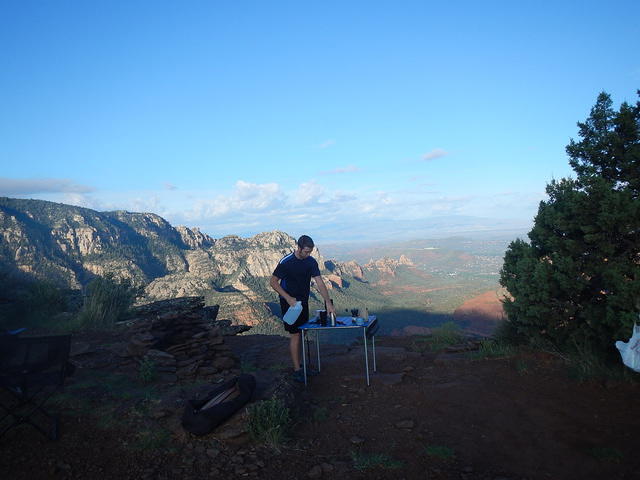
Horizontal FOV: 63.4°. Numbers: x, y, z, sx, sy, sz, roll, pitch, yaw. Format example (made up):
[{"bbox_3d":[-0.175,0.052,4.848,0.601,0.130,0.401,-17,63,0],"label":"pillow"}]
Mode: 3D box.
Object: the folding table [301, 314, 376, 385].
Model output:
[{"bbox_3d":[0.247,1.352,6.350,0.820,0.695,0.770,-3,1,14],"label":"folding table"}]

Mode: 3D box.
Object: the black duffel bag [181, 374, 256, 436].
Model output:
[{"bbox_3d":[-0.996,1.645,5.221,0.340,0.260,0.920,-3,1,21],"label":"black duffel bag"}]

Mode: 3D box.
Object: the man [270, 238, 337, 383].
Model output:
[{"bbox_3d":[-0.205,0.835,6.330,0.530,1.770,0.630,-4,1,-37],"label":"man"}]

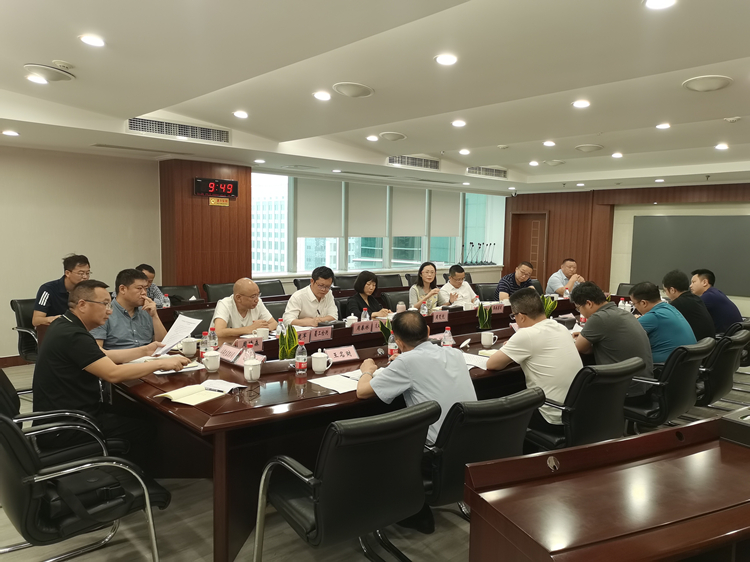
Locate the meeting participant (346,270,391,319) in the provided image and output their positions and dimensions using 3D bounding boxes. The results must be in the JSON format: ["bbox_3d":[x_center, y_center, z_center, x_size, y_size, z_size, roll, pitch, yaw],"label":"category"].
[{"bbox_3d":[-0.090,0.502,5.813,0.780,1.200,0.500,6,7,44],"label":"meeting participant"}]

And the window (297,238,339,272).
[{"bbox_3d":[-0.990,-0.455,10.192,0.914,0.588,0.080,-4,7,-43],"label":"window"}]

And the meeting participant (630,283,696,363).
[{"bbox_3d":[2.104,0.616,4.729,0.580,1.230,0.880,-3,6,-40],"label":"meeting participant"}]

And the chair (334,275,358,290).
[{"bbox_3d":[-0.247,0.397,8.637,0.600,0.880,0.650,-4,6,-42],"label":"chair"}]

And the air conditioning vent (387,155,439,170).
[{"bbox_3d":[0.542,-1.645,8.169,1.100,0.150,0.070,-4,6,-43],"label":"air conditioning vent"}]

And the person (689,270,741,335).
[{"bbox_3d":[3.402,0.500,6.089,0.580,1.270,0.880,-4,7,-43],"label":"person"}]

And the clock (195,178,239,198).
[{"bbox_3d":[-2.052,-1.211,7.622,0.610,0.220,0.050,-4,6,-43],"label":"clock"}]

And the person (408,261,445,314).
[{"bbox_3d":[0.578,0.412,6.508,0.500,1.230,0.750,-3,6,-37],"label":"person"}]

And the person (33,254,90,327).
[{"bbox_3d":[-2.807,0.431,5.430,0.860,1.320,0.580,4,6,29],"label":"person"}]

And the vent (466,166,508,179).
[{"bbox_3d":[1.786,-1.718,9.333,1.080,0.145,0.070,-4,6,-43],"label":"vent"}]

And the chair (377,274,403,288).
[{"bbox_3d":[0.436,0.358,9.222,0.600,0.880,0.650,-4,6,-42],"label":"chair"}]

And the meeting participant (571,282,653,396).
[{"bbox_3d":[1.584,0.636,4.123,0.550,1.225,0.770,-4,6,-43],"label":"meeting participant"}]

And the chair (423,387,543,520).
[{"bbox_3d":[0.367,0.916,2.720,0.570,0.920,0.620,-2,6,-34],"label":"chair"}]

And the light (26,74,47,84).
[{"bbox_3d":[-2.590,-1.546,4.481,0.135,0.040,0.135,2,2,-43],"label":"light"}]

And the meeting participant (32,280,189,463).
[{"bbox_3d":[-1.492,0.631,3.259,0.780,1.280,0.580,-4,6,-43],"label":"meeting participant"}]

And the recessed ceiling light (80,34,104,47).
[{"bbox_3d":[-1.702,-1.452,3.517,0.135,0.040,0.135,2,2,-43],"label":"recessed ceiling light"}]

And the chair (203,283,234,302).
[{"bbox_3d":[-1.818,0.486,7.265,0.640,0.900,0.600,5,6,41],"label":"chair"}]

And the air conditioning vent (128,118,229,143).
[{"bbox_3d":[-1.961,-1.530,5.970,1.120,0.165,0.050,-4,6,-42],"label":"air conditioning vent"}]

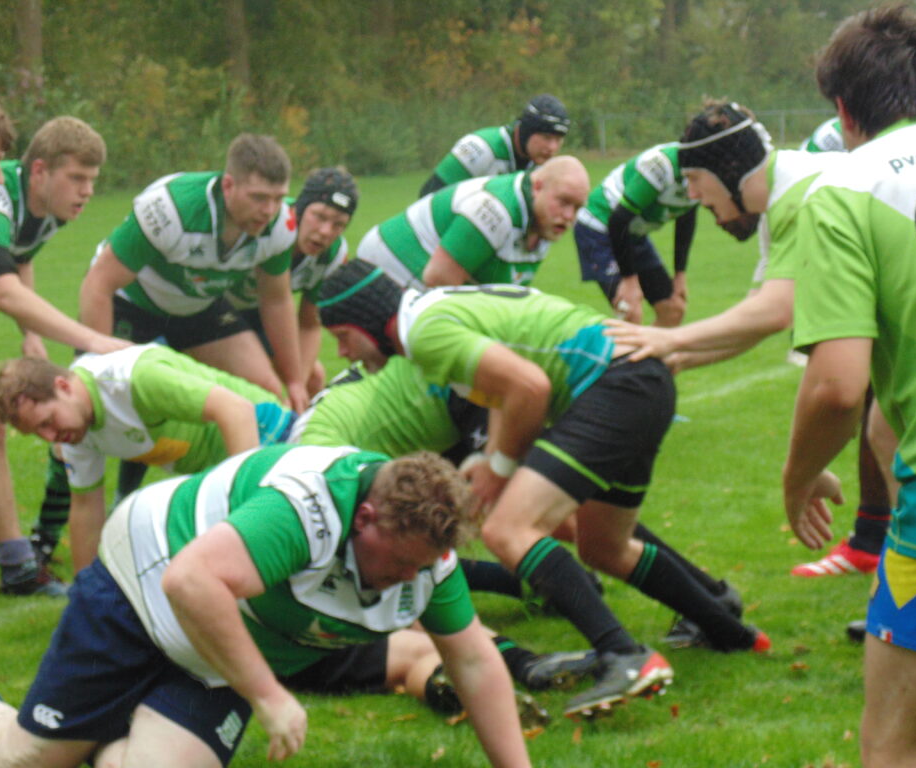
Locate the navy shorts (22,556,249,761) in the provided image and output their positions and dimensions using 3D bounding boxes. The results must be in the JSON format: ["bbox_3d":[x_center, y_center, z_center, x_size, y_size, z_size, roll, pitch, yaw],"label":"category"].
[{"bbox_3d":[-0.632,0.540,5.700,0.420,0.370,0.360,-7,28,-44],"label":"navy shorts"}]

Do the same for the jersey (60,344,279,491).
[{"bbox_3d":[-0.689,0.079,7.050,0.580,0.330,0.470,20,-36,-41],"label":"jersey"}]

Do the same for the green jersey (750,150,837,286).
[{"bbox_3d":[0.974,-0.271,7.050,0.400,0.660,0.540,-38,3,5],"label":"green jersey"}]

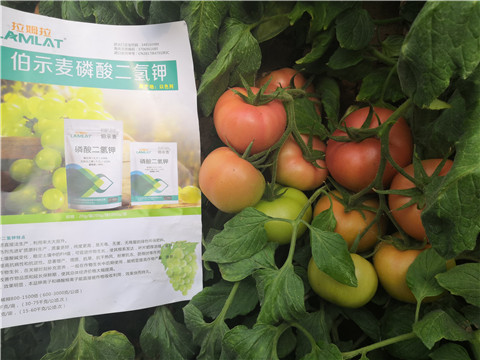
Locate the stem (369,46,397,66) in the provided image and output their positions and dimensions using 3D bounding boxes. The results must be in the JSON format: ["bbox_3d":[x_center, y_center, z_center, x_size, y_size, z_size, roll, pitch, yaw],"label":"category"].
[{"bbox_3d":[0.182,-0.157,0.475,0.044,0.009,0.009,32,-14,18],"label":"stem"}]

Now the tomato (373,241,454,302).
[{"bbox_3d":[0.189,0.100,0.410,0.087,0.070,0.087,-5,30,3],"label":"tomato"}]

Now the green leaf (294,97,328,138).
[{"bbox_3d":[0.078,-0.068,0.410,0.038,0.045,0.020,-12,-6,2],"label":"green leaf"}]

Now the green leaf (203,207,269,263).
[{"bbox_3d":[-0.005,0.057,0.390,0.072,0.052,0.024,-23,0,-2],"label":"green leaf"}]

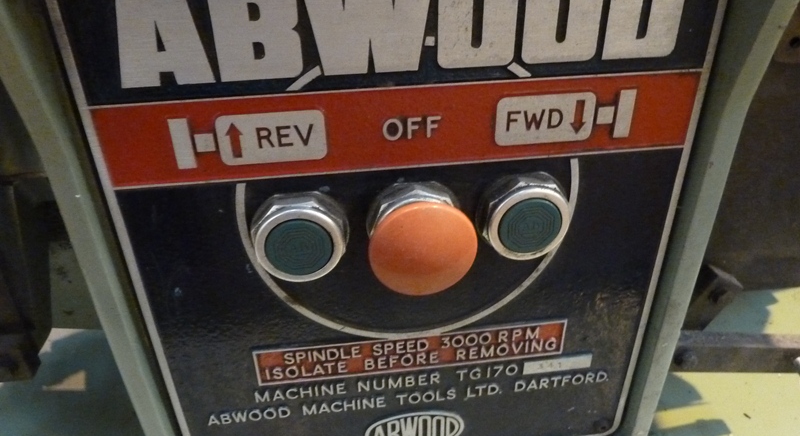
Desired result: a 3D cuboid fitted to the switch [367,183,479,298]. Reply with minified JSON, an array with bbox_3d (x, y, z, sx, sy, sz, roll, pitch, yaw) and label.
[{"bbox_3d":[0.008,0.009,0.219,0.041,0.041,0.027,-5,30,-6],"label":"switch"}]

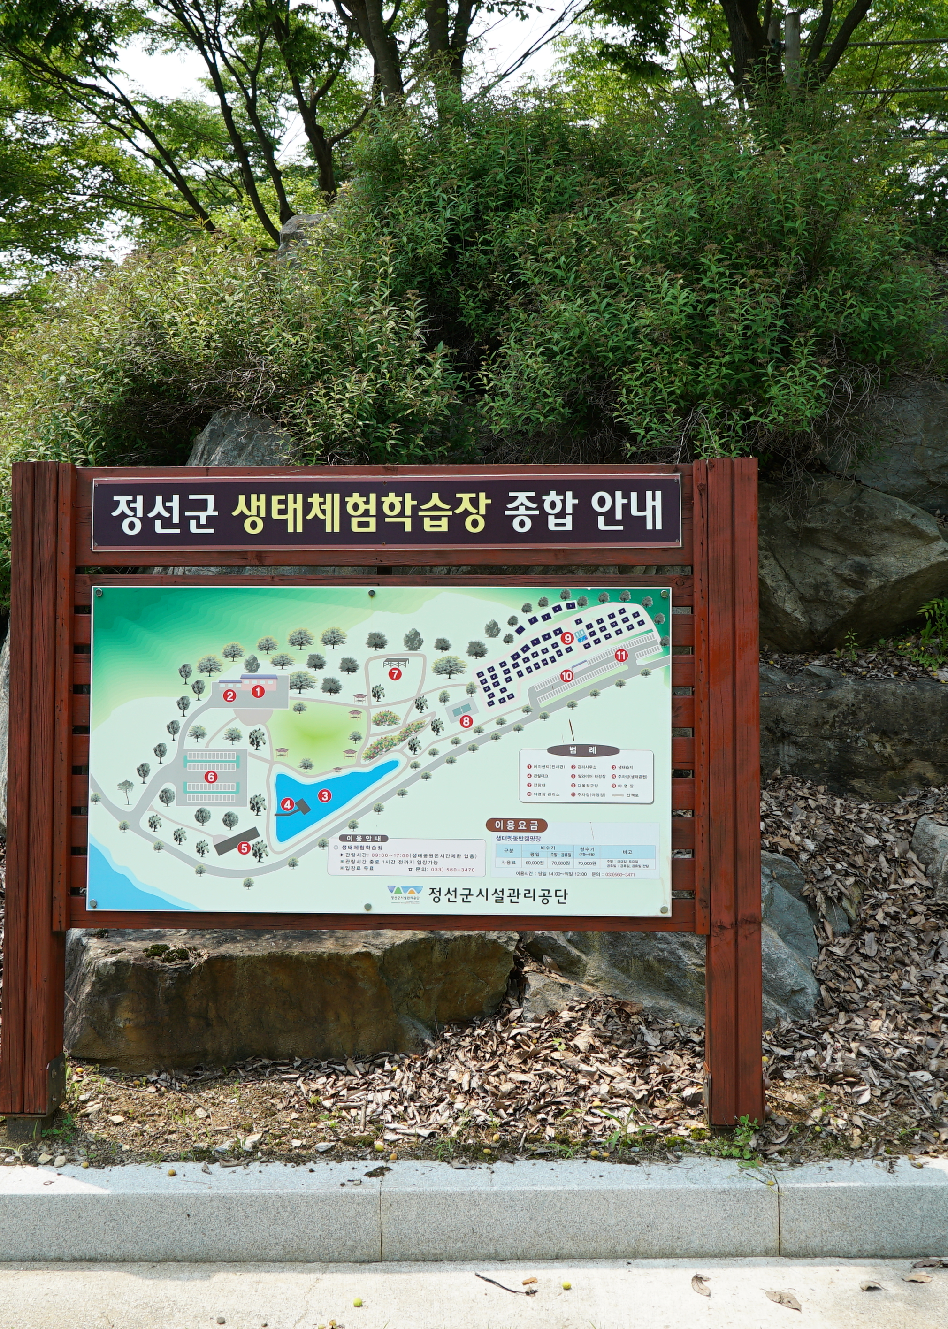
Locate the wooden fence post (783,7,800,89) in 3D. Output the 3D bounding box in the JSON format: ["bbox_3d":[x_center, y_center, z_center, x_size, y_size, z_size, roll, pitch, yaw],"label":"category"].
[{"bbox_3d":[2.164,-3.867,9.800,0.100,1.150,0.100,0,2,0],"label":"wooden fence post"}]

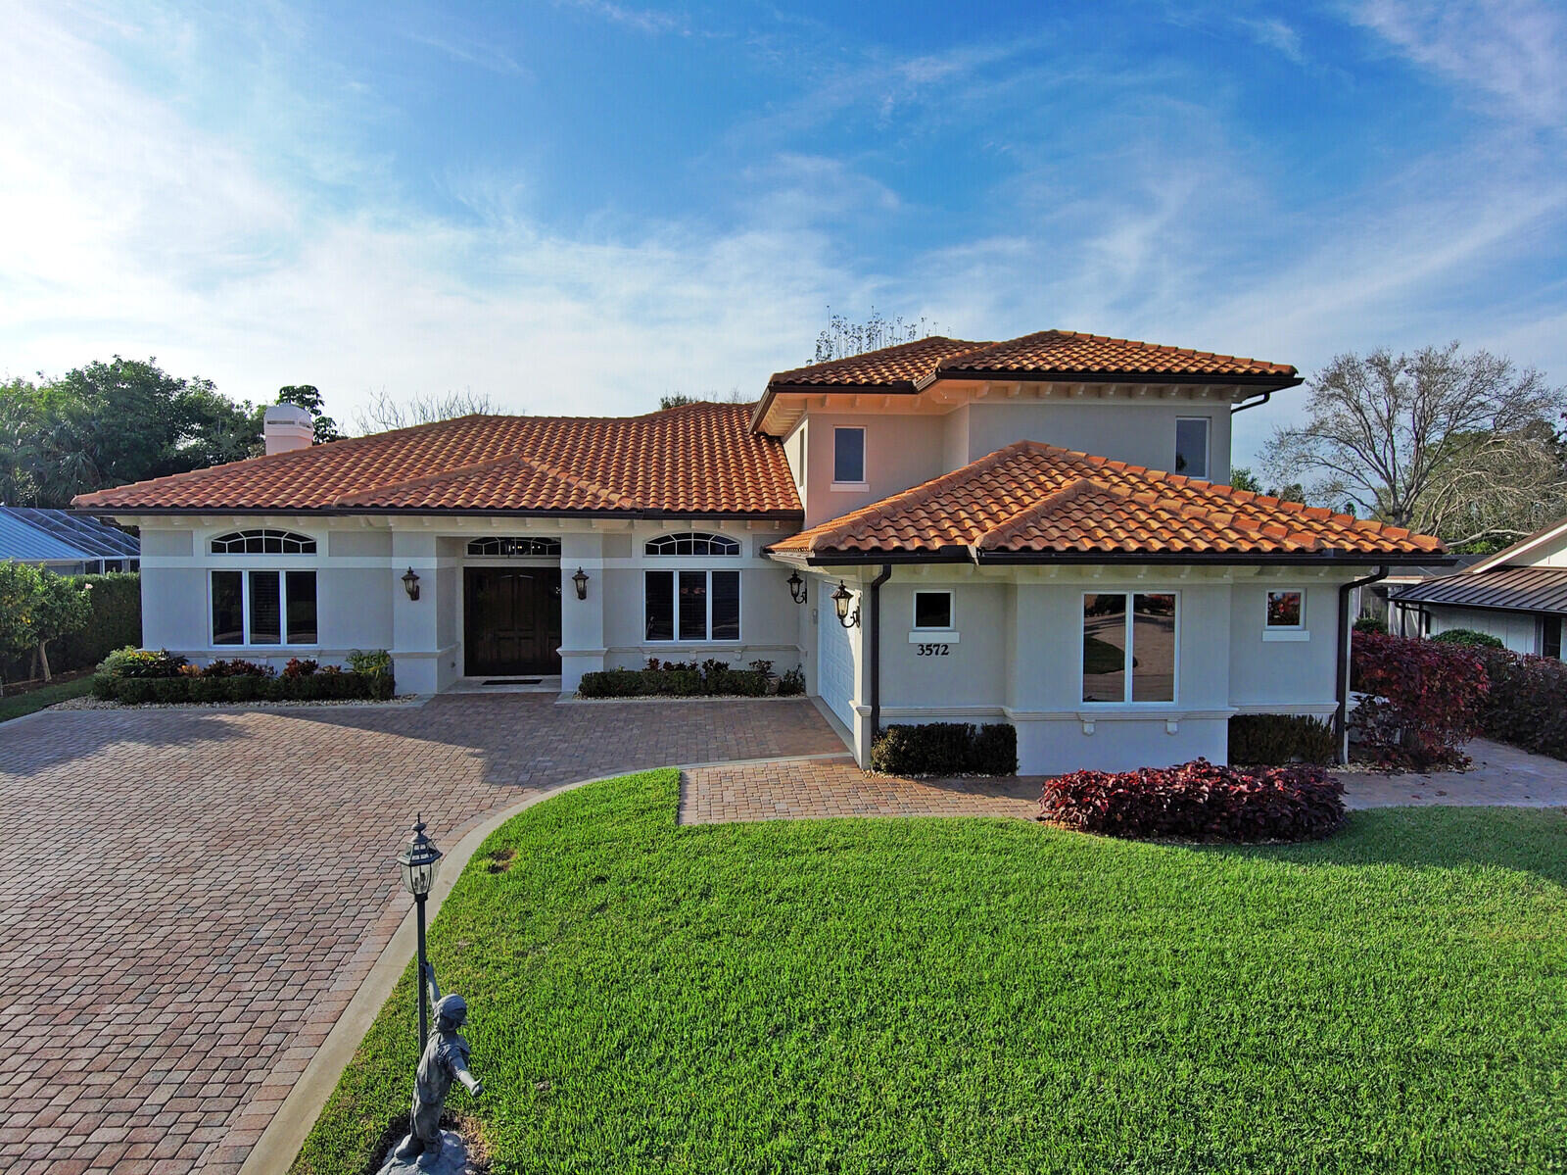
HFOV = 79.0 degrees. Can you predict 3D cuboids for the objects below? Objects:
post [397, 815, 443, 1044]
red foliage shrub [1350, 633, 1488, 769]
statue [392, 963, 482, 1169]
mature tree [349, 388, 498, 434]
[{"bbox_3d":[-1.970,2.137,5.187,0.245,1.820,0.235,-1,3,-21],"label":"post"},{"bbox_3d":[9.100,1.576,13.900,1.850,1.730,1.450,0,3,-6],"label":"red foliage shrub"},{"bbox_3d":[-1.830,2.580,5.087,0.380,1.080,0.470,-3,4,-44],"label":"statue"},{"bbox_3d":[-13.300,-3.050,35.900,6.800,8.700,6.500,0,3,-6],"label":"mature tree"}]

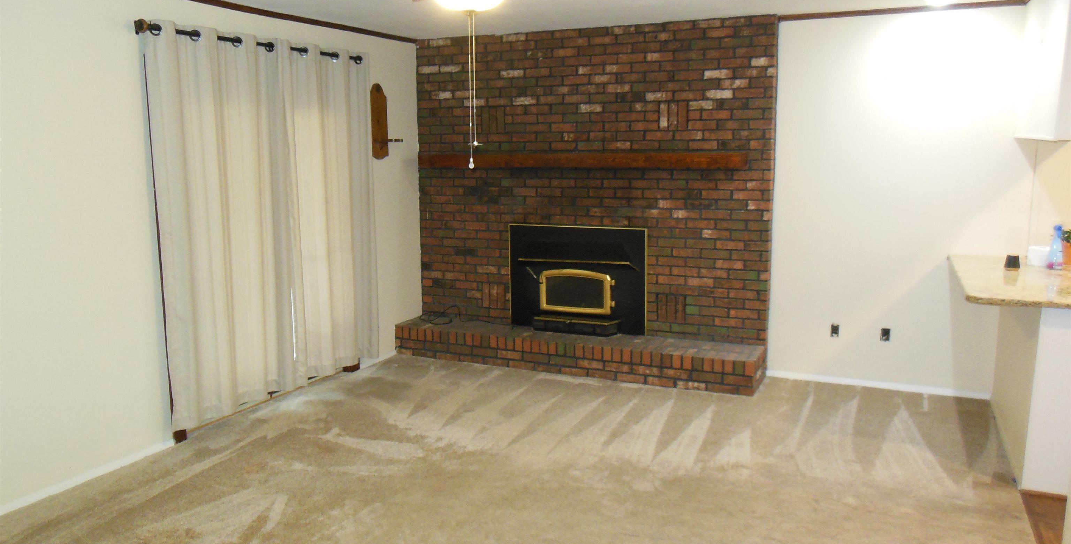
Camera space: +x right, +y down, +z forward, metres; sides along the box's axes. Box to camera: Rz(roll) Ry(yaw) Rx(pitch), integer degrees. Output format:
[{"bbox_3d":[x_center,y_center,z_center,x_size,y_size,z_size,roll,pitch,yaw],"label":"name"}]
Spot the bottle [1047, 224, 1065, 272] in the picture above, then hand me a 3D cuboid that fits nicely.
[{"bbox_3d":[2.903,-0.141,4.314,0.080,0.245,0.080,4,10,25],"label":"bottle"}]

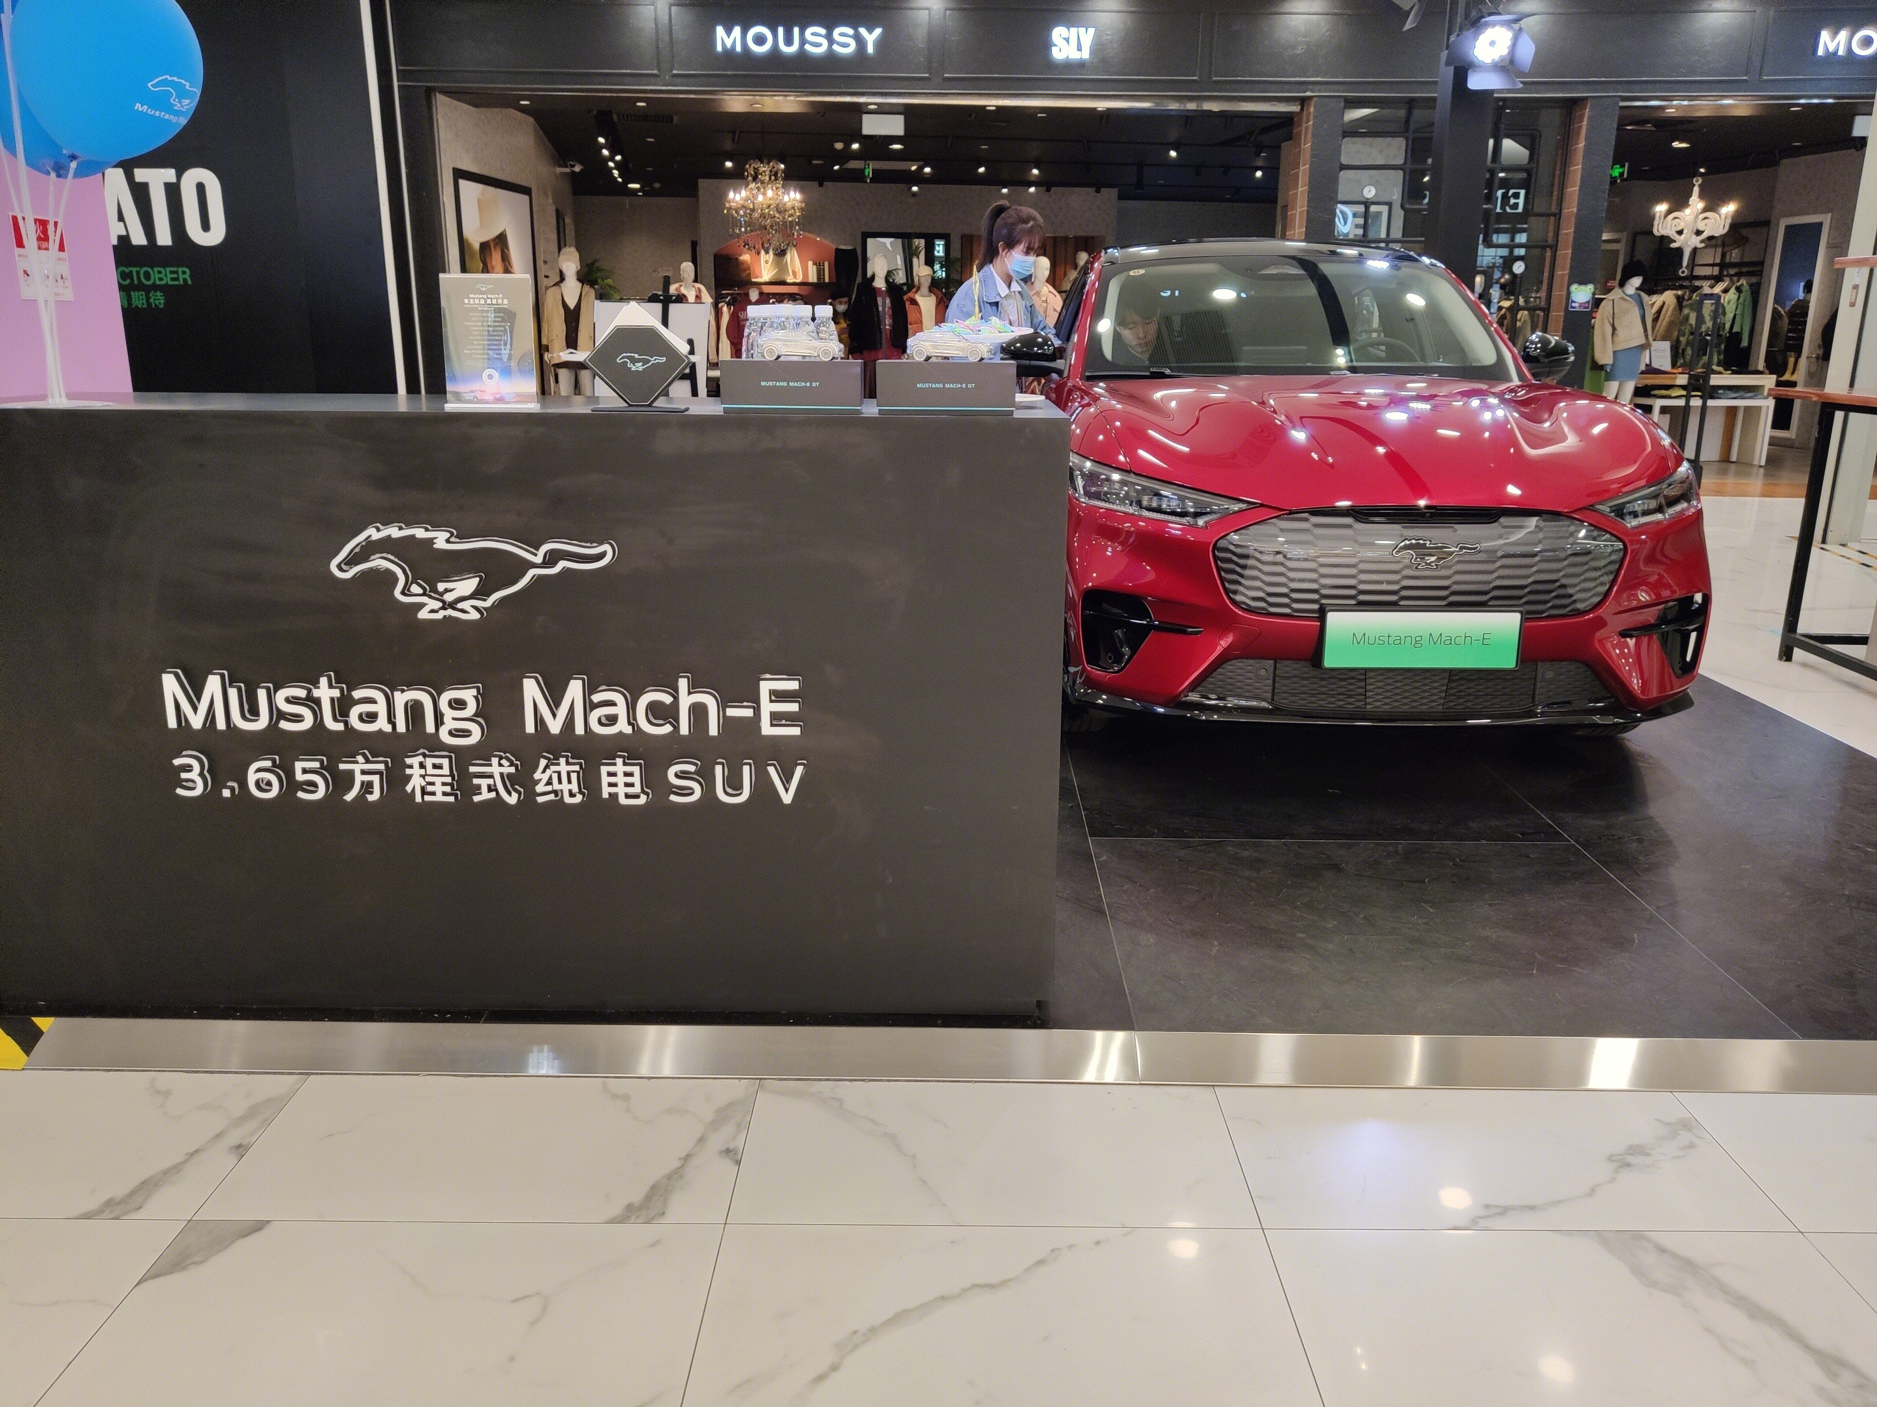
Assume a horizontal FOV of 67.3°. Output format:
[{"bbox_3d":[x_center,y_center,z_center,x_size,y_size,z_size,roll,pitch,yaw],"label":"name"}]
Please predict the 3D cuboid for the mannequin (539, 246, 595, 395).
[{"bbox_3d":[-3.097,-2.957,12.063,0.460,1.823,0.340,-2,16,-8],"label":"mannequin"}]

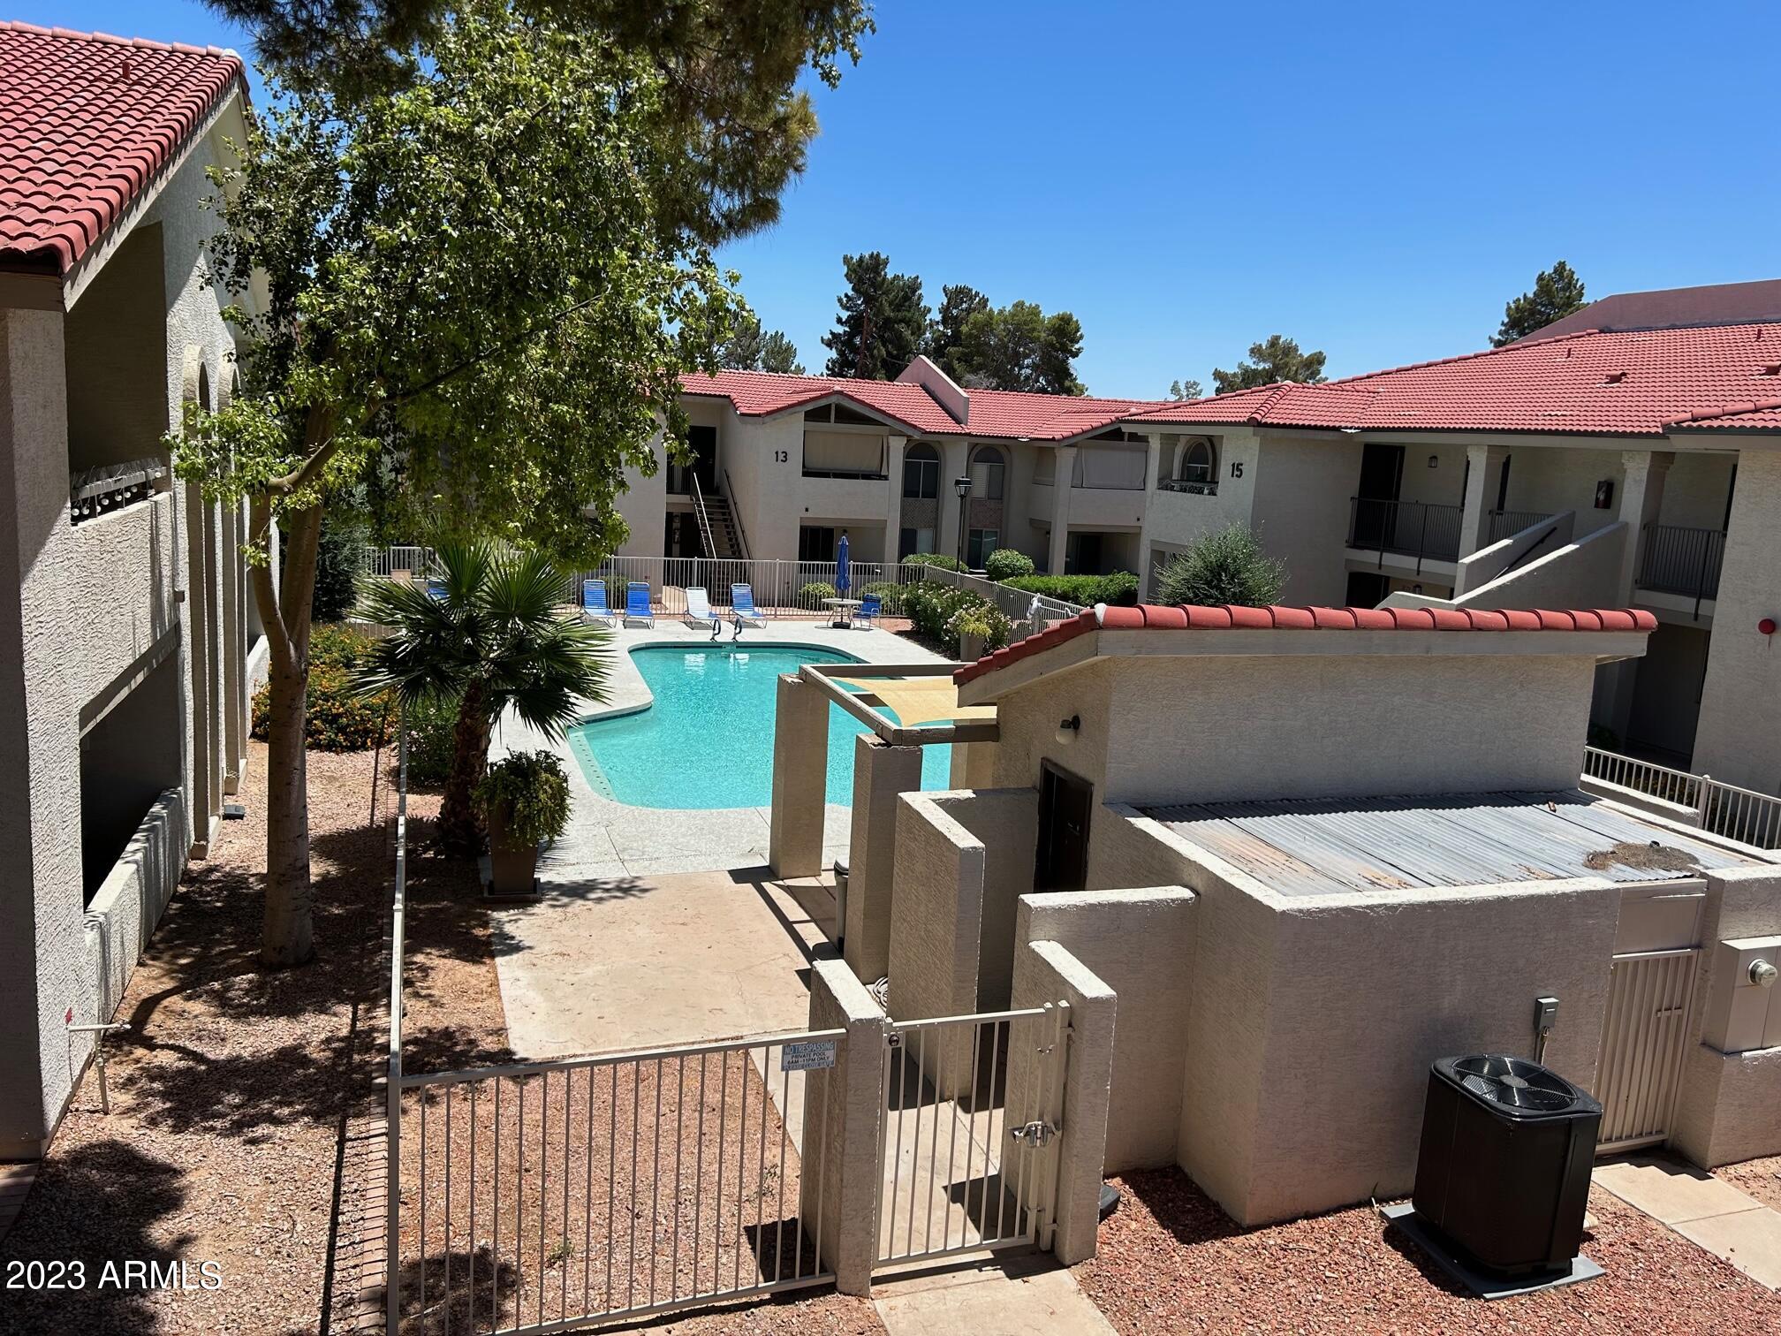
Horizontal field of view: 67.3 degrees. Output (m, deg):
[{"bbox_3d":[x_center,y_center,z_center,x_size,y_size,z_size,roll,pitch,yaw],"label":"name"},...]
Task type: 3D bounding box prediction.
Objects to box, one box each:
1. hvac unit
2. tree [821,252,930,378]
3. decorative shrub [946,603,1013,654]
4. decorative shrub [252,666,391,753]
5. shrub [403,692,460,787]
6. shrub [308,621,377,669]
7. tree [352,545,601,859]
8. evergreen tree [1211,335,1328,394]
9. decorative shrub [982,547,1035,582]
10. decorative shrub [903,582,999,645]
[{"bbox_3d":[3.748,3.019,8.178,0.647,0.981,0.708,0,10,-20],"label":"hvac unit"},{"bbox_3d":[-1.137,-12.850,64.104,5.300,13.494,5.300,0,10,-20],"label":"tree"},{"bbox_3d":[1.883,-0.738,28.702,1.400,1.250,1.300,0,10,-20],"label":"decorative shrub"},{"bbox_3d":[-8.222,0.479,19.350,1.800,1.050,1.600,0,10,-20],"label":"decorative shrub"},{"bbox_3d":[-6.007,0.833,17.500,0.800,1.200,0.900,0,10,-20],"label":"shrub"},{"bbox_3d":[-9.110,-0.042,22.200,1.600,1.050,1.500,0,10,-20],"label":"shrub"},{"bbox_3d":[-4.534,0.296,14.800,2.500,3.300,2.500,0,10,-20],"label":"tree"},{"bbox_3d":[19.236,-11.541,69.927,5.900,11.324,5.900,0,10,-20],"label":"evergreen tree"},{"bbox_3d":[3.429,-2.707,39.431,1.500,1.600,1.500,0,10,-20],"label":"decorative shrub"},{"bbox_3d":[1.520,-1.447,33.600,1.800,1.300,2.200,0,10,-20],"label":"decorative shrub"}]

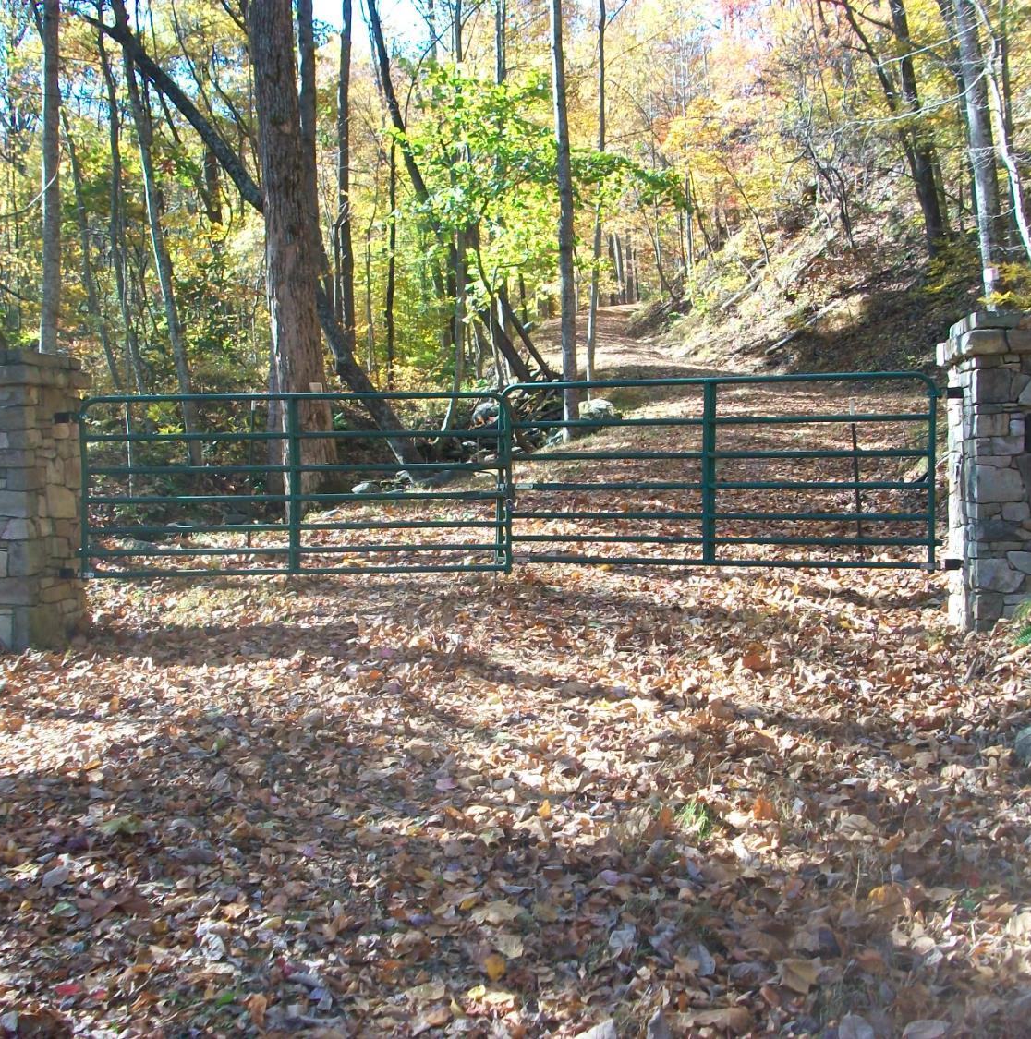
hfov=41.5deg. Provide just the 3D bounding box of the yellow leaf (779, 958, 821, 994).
[{"bbox_3d":[0.764,1.224,3.650,0.110,0.045,0.115,0,2,14],"label":"yellow leaf"}]

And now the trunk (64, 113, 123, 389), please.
[{"bbox_3d":[-6.368,-3.877,20.560,0.300,4.584,0.300,-12,2,-16],"label":"trunk"}]

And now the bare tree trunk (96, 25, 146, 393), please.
[{"bbox_3d":[-5.911,-4.579,20.560,0.360,5.768,0.330,-7,1,-17],"label":"bare tree trunk"}]

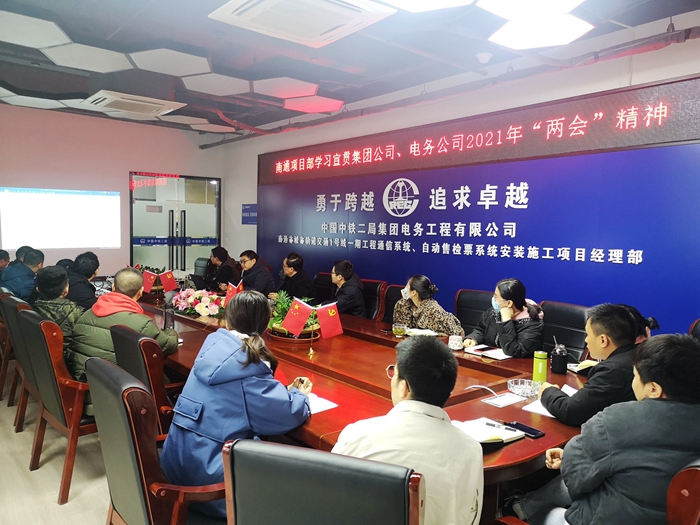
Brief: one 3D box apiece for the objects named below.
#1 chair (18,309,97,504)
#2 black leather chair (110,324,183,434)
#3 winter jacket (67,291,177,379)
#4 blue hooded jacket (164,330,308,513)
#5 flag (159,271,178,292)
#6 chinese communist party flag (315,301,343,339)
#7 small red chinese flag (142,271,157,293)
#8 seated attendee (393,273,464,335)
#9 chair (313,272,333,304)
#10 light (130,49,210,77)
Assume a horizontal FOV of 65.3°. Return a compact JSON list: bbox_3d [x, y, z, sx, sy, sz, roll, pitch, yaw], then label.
[{"bbox_3d":[-1.631,0.804,3.377,0.640,1.060,0.610,-2,5,-41],"label":"chair"},{"bbox_3d":[-0.926,0.843,2.956,0.640,1.060,0.600,-2,5,-41],"label":"black leather chair"},{"bbox_3d":[-1.442,0.532,3.452,0.620,0.660,0.540,3,4,30],"label":"winter jacket"},{"bbox_3d":[-0.472,0.622,2.297,0.600,0.750,0.550,-2,5,-39],"label":"blue hooded jacket"},{"bbox_3d":[-2.001,0.209,6.020,0.150,0.215,0.030,1,4,-6],"label":"flag"},{"bbox_3d":[-0.140,0.402,3.780,0.165,0.230,0.030,3,4,27],"label":"chinese communist party flag"},{"bbox_3d":[-2.053,0.200,5.600,0.155,0.235,0.030,-1,4,-25],"label":"small red chinese flag"},{"bbox_3d":[0.683,0.716,4.866,0.720,1.250,0.570,0,4,-17],"label":"seated attendee"},{"bbox_3d":[-0.429,0.661,6.040,0.640,1.060,0.600,-2,5,-41],"label":"chair"},{"bbox_3d":[-1.491,-1.704,4.600,0.730,0.060,0.690,-2,5,-41],"label":"light"}]

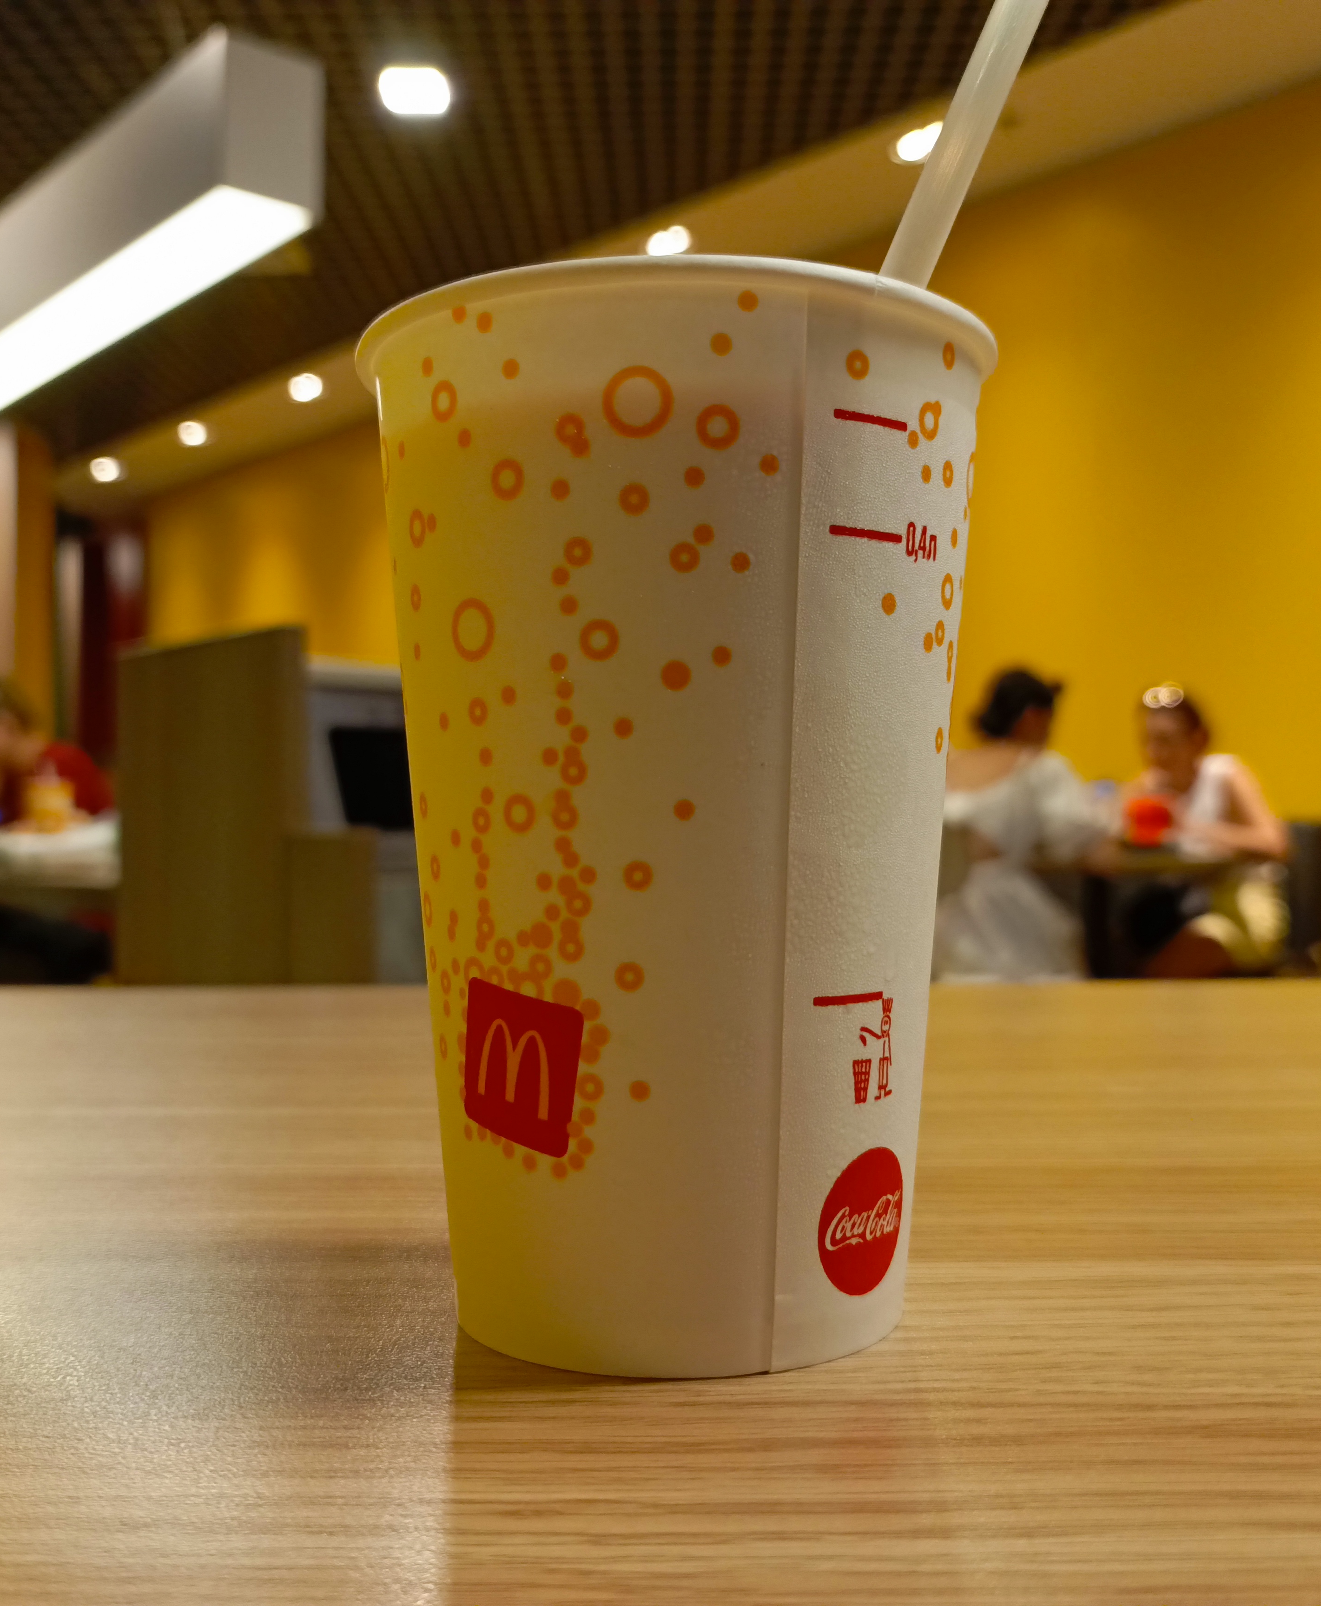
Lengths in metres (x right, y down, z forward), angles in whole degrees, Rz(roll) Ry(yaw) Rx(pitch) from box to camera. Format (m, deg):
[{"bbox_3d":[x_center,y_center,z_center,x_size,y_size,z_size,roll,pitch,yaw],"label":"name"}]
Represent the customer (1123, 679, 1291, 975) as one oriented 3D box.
[{"bbox_3d":[1.420,0.300,3.900,0.700,1.240,0.480,1,-2,-40],"label":"customer"}]

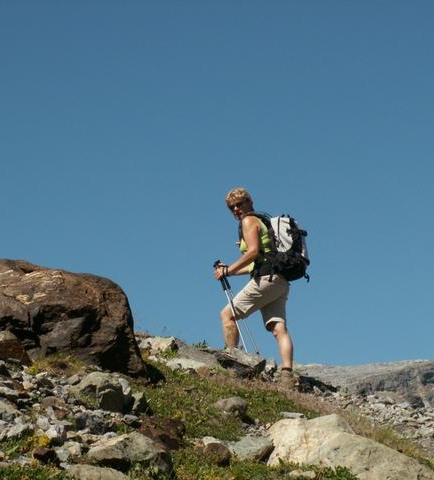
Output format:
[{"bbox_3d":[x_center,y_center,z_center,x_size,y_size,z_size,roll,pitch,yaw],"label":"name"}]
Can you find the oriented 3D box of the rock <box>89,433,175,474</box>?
[{"bbox_3d":[-0.544,1.344,12.800,0.530,0.270,0.400,0,-7,0],"label":"rock"}]

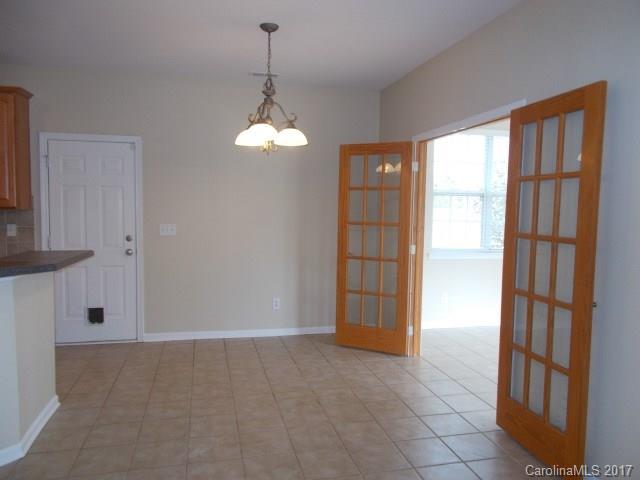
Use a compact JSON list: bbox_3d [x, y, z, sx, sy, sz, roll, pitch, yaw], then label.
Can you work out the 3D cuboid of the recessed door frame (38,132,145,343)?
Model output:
[{"bbox_3d":[-2.264,0.010,4.848,0.920,2.096,0.130,0,4,-14],"label":"recessed door frame"}]

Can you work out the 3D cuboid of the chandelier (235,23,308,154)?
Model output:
[{"bbox_3d":[-0.371,-1.091,3.518,0.540,0.930,0.540,0,4,-14],"label":"chandelier"}]

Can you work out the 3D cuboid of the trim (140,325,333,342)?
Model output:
[{"bbox_3d":[-0.652,1.016,5.257,2.395,0.086,0.018,0,4,-14],"label":"trim"}]

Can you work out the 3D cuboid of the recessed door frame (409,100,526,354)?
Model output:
[{"bbox_3d":[1.107,0.134,3.828,0.140,2.102,1.633,0,4,-14],"label":"recessed door frame"}]

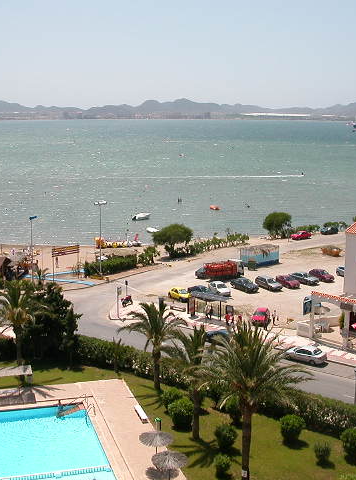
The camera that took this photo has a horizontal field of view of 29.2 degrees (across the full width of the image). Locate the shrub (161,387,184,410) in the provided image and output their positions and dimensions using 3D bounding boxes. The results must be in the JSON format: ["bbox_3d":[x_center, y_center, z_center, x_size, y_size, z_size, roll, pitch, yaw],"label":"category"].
[{"bbox_3d":[-0.451,13.026,55.895,1.850,1.800,1.850,0,10,0],"label":"shrub"}]

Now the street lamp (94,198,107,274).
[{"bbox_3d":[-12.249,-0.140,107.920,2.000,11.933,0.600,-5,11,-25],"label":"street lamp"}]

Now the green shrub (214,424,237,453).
[{"bbox_3d":[3.448,14.225,49.147,1.600,1.800,1.600,0,10,0],"label":"green shrub"}]

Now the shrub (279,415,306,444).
[{"bbox_3d":[8.632,14.197,51.398,1.913,2.068,1.913,0,10,0],"label":"shrub"}]

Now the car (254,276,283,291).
[{"bbox_3d":[12.758,6.087,96.056,1.680,1.420,4.150,-6,12,-32],"label":"car"}]

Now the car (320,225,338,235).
[{"bbox_3d":[33.826,-2.230,152.621,4.000,1.400,1.680,-5,11,-26],"label":"car"}]

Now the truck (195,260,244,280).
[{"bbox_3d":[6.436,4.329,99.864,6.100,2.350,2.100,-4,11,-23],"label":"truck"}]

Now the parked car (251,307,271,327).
[{"bbox_3d":[10.172,9.344,83.432,1.650,1.420,3.800,3,10,15],"label":"parked car"}]

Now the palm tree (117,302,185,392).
[{"bbox_3d":[-2.151,9.305,59.405,5.700,7.900,5.400,0,10,0],"label":"palm tree"}]

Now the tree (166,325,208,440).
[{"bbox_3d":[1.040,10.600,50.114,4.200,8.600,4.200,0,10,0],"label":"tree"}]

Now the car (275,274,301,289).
[{"bbox_3d":[16.708,6.031,103.507,1.650,1.380,3.950,-7,12,-35],"label":"car"}]

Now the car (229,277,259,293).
[{"bbox_3d":[8.971,6.178,92.169,1.700,1.400,4.350,-6,12,-32],"label":"car"}]

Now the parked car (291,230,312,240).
[{"bbox_3d":[23.000,-0.739,127.878,4.250,1.400,1.680,-6,12,-32],"label":"parked car"}]

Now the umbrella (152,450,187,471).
[{"bbox_3d":[-0.554,15.652,45.802,2.380,2.500,2.380,0,10,0],"label":"umbrella"}]

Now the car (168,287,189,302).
[{"bbox_3d":[0.245,7.183,89.940,1.660,1.400,3.850,-6,12,-32],"label":"car"}]

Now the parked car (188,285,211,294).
[{"bbox_3d":[3.025,6.861,88.321,1.680,1.400,4.200,-7,12,-33],"label":"parked car"}]

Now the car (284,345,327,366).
[{"bbox_3d":[12.800,11.506,68.877,4.250,1.410,1.700,8,13,38],"label":"car"}]

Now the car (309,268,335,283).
[{"bbox_3d":[21.191,5.202,101.035,1.680,1.420,4.100,-6,12,-31],"label":"car"}]

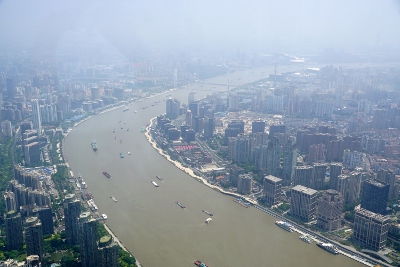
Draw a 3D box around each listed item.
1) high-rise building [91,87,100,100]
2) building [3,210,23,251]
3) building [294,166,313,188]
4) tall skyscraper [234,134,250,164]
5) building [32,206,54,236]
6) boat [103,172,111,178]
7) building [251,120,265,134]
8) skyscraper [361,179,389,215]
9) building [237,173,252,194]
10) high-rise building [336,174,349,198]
[{"bbox_3d":[-732.830,-281.000,3036.240,44.000,84.000,28.000,0,15,0],"label":"high-rise building"},{"bbox_3d":[-439.610,231.620,1023.840,26.150,85.470,22.220,-8,18,-29],"label":"building"},{"bbox_3d":[343.200,146.900,1428.000,48.300,72.300,24.000,-1,15,-8],"label":"building"},{"bbox_3d":[164.300,62.600,1657.600,50.700,108.800,28.000,3,16,10],"label":"tall skyscraper"},{"bbox_3d":[-396.250,221.690,1099.900,41.610,65.210,20.810,-7,17,-25],"label":"building"},{"bbox_3d":[-325.700,146.300,1519.600,11.000,7.000,56.000,-12,20,-38],"label":"boat"},{"bbox_3d":[259.280,-7.690,1921.750,53.080,85.000,26.540,3,15,8],"label":"building"},{"bbox_3d":[518.870,186.420,1287.650,42.000,82.000,58.000,-10,18,-36],"label":"skyscraper"},{"bbox_3d":[140.850,161.420,1364.650,35.880,50.800,34.080,9,18,29],"label":"building"},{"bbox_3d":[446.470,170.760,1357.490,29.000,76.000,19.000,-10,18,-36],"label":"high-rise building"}]

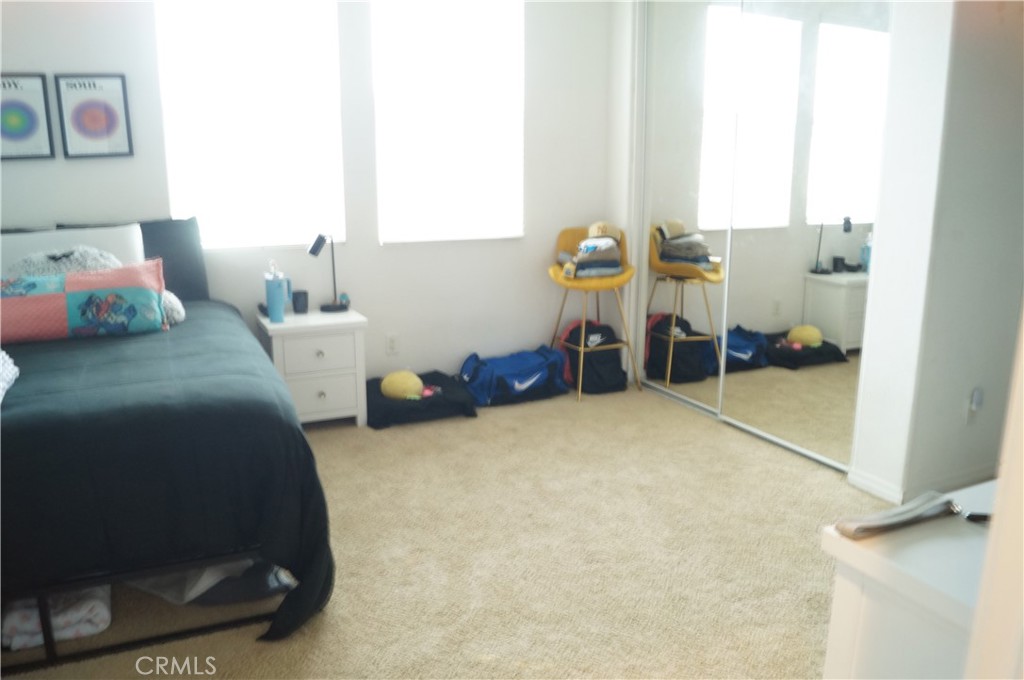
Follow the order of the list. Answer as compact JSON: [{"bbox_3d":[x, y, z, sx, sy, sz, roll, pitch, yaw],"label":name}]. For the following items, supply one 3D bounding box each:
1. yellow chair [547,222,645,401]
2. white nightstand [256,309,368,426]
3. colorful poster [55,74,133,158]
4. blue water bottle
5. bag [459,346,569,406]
[{"bbox_3d":[0.527,-0.191,5.019,0.527,1.045,0.513,-7,14,-27],"label":"yellow chair"},{"bbox_3d":[-1.115,0.177,4.382,0.521,0.607,0.401,-6,13,-23],"label":"white nightstand"},{"bbox_3d":[-2.125,-1.140,3.913,0.312,0.403,0.022,-6,13,-23],"label":"colorful poster"},{"bbox_3d":[-1.282,-0.270,4.222,0.140,0.336,0.098,-6,13,-23],"label":"blue water bottle"},{"bbox_3d":[0.027,0.217,4.932,0.695,0.289,0.322,-6,13,-23],"label":"bag"}]

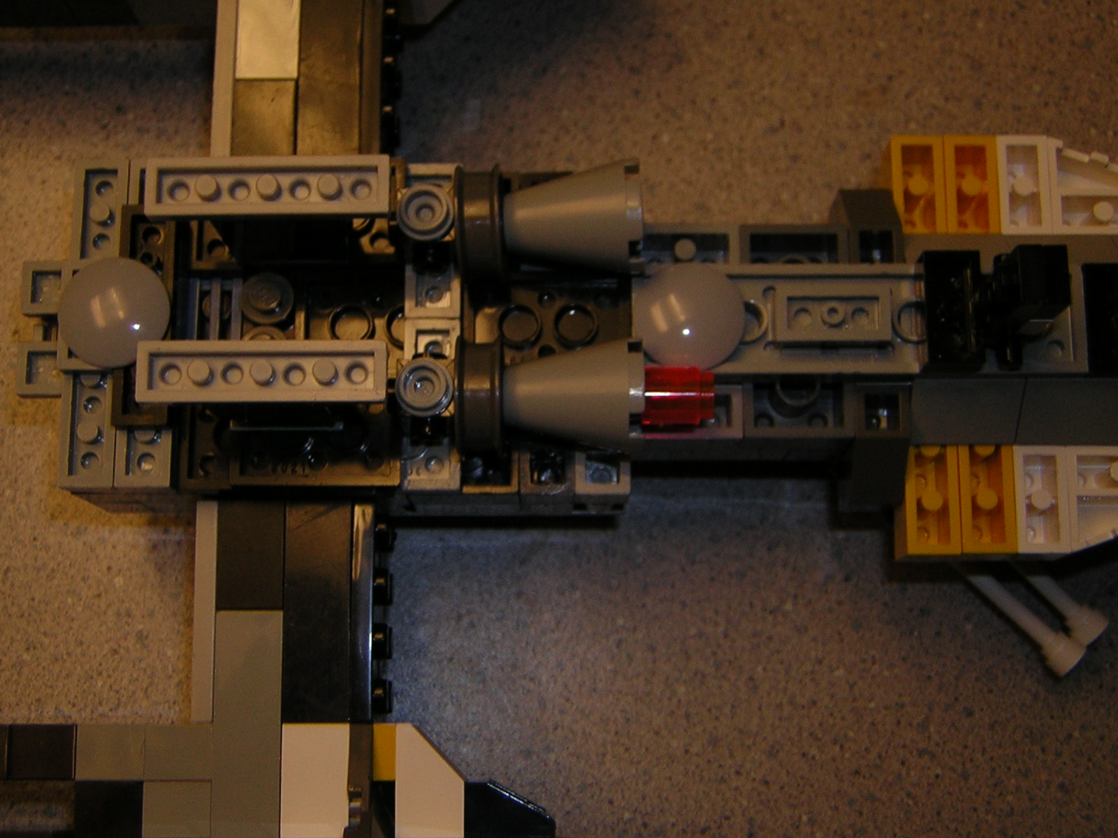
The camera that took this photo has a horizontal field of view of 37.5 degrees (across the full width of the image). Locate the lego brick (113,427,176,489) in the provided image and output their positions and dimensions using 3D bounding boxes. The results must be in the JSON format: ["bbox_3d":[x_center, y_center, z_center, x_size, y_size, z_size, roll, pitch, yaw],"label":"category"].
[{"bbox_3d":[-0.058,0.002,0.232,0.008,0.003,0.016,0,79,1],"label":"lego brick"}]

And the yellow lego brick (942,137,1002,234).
[{"bbox_3d":[0.063,-0.035,0.255,0.008,0.010,0.016,0,79,1],"label":"yellow lego brick"}]

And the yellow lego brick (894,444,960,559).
[{"bbox_3d":[0.055,0.009,0.247,0.008,0.010,0.024,0,79,1],"label":"yellow lego brick"}]

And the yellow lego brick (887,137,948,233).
[{"bbox_3d":[0.055,-0.035,0.255,0.008,0.010,0.016,0,79,1],"label":"yellow lego brick"}]

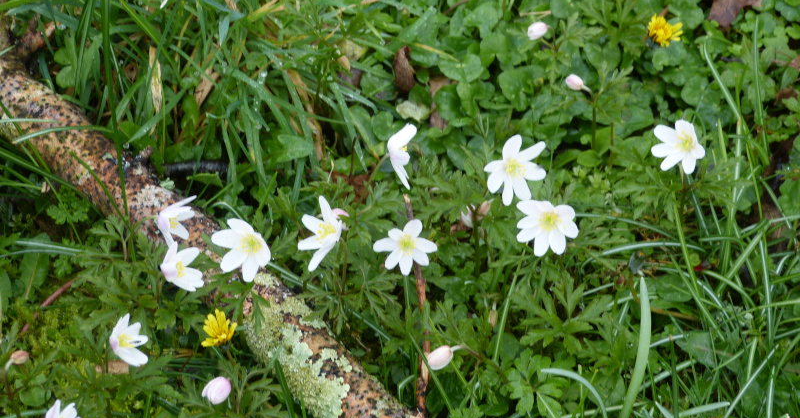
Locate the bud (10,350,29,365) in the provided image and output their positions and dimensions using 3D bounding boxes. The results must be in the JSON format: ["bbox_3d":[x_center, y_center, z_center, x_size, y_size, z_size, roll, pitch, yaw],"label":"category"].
[{"bbox_3d":[-0.216,0.084,0.919,0.011,0.008,0.008,-15,90,6],"label":"bud"}]

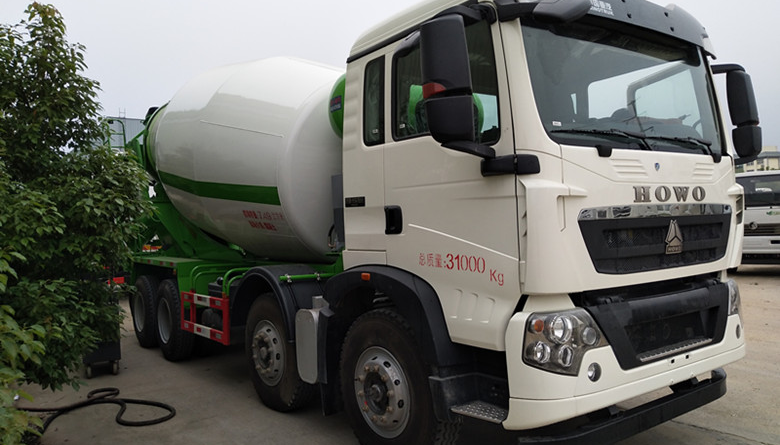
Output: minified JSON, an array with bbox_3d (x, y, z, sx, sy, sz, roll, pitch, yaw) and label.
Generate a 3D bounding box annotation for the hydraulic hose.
[{"bbox_3d":[-2.751,1.743,5.437,1.658,0.080,1.055,-3,-1,40],"label":"hydraulic hose"}]

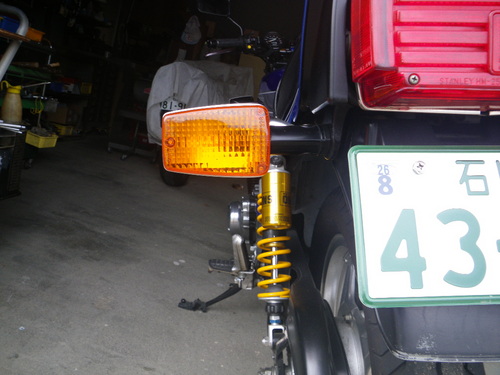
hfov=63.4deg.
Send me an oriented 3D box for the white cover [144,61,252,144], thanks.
[{"bbox_3d":[-0.431,-0.797,3.750,0.680,0.820,1.600,11,9,8],"label":"white cover"}]

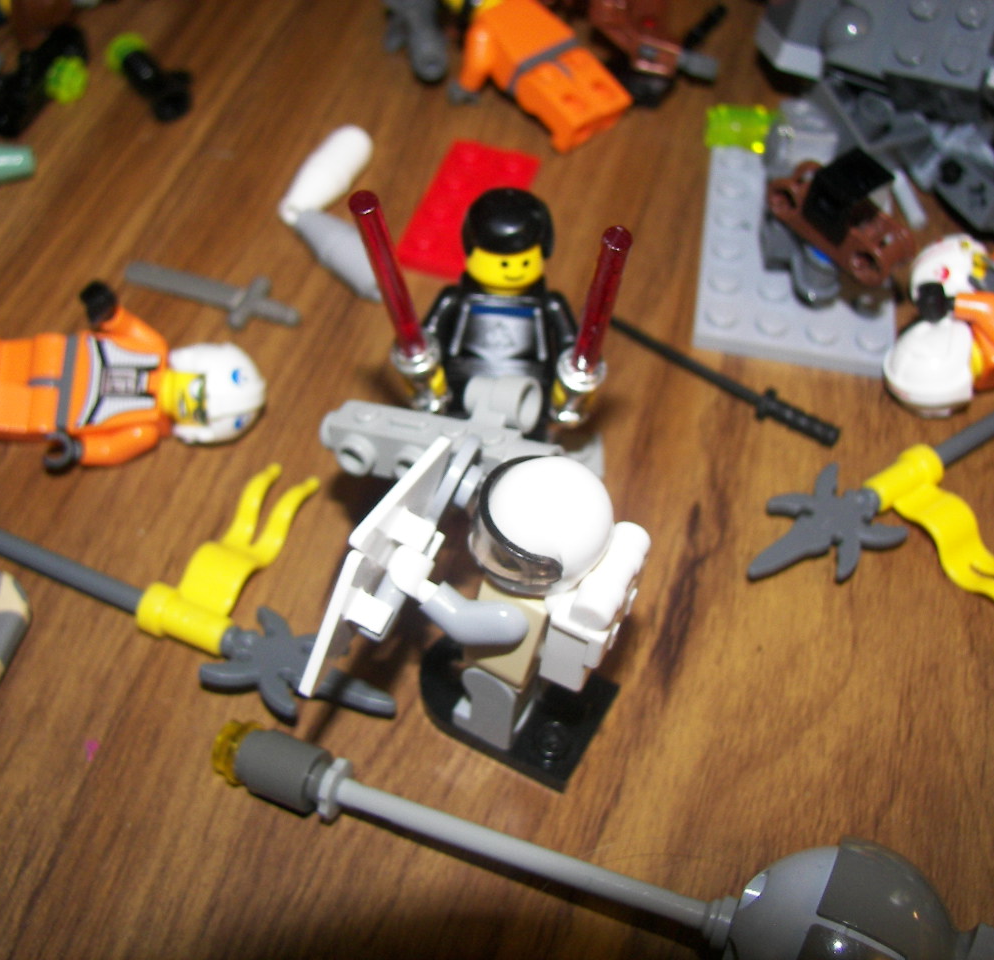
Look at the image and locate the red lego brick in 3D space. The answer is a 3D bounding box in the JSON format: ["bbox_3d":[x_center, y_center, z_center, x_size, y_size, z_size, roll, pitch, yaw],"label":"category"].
[{"bbox_3d":[-0.005,-0.046,0.230,0.016,0.005,0.032,16,54,8],"label":"red lego brick"}]

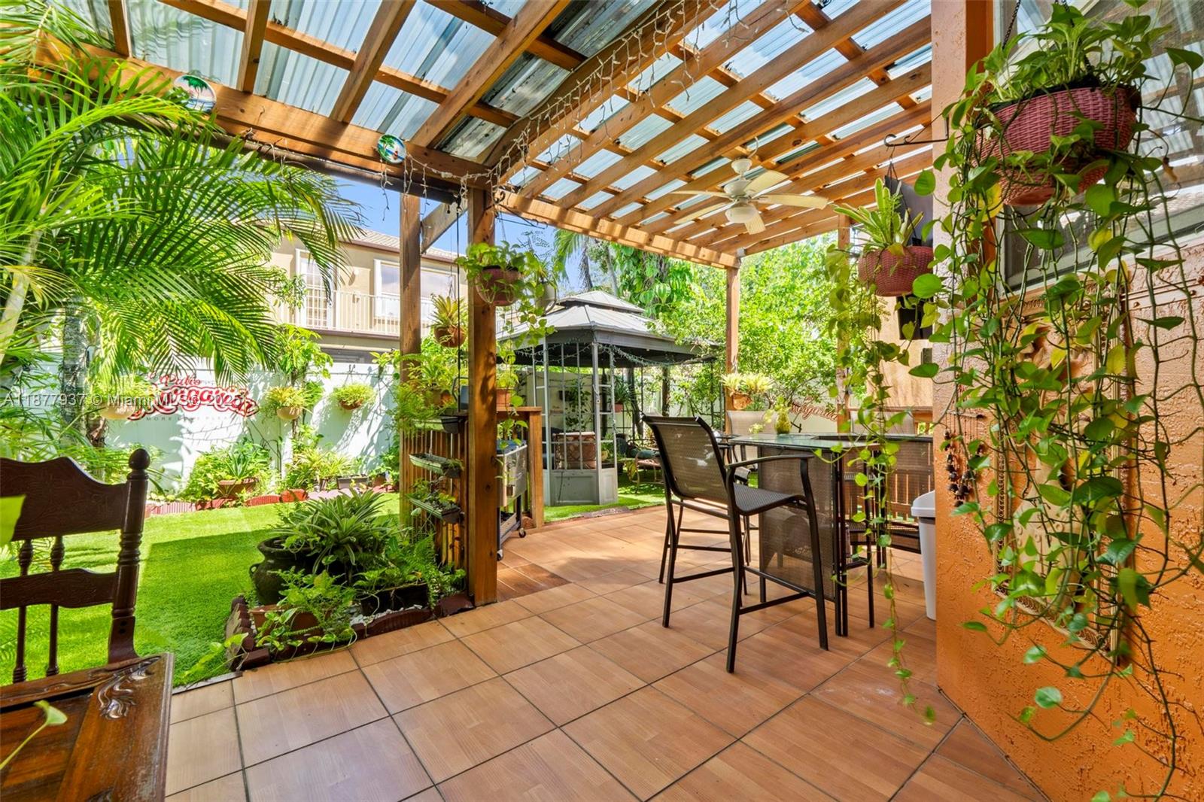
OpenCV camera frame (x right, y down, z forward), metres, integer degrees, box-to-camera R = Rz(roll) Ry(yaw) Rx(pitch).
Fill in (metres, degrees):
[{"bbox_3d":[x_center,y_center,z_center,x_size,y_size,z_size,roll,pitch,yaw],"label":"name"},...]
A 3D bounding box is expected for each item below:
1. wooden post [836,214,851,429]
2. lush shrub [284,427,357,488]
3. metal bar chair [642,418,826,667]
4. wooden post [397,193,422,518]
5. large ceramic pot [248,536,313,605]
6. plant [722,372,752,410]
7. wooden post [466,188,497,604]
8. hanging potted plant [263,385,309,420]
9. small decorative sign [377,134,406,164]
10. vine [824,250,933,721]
[{"bbox_3d":[1.866,-0.079,3.883,0.090,2.640,0.090,1,-1,-38],"label":"wooden post"},{"bbox_3d":[-3.959,0.787,7.000,0.800,0.900,0.650,1,-1,-38],"label":"lush shrub"},{"bbox_3d":[0.677,0.693,2.721,0.766,1.188,0.620,0,-1,-26],"label":"metal bar chair"},{"bbox_3d":[-1.741,-0.299,4.560,0.140,3.214,0.140,1,-1,-38],"label":"wooden post"},{"bbox_3d":[-1.843,1.008,2.938,0.410,0.360,0.390,0,-1,-32],"label":"large ceramic pot"},{"bbox_3d":[1.207,-0.084,4.470,0.240,0.330,0.220,1,-1,-38],"label":"plant"},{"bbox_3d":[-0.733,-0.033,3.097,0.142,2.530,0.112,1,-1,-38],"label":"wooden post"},{"bbox_3d":[-4.317,0.026,6.850,0.550,0.490,0.500,1,-1,-38],"label":"hanging potted plant"},{"bbox_3d":[-1.206,-1.437,2.870,0.165,0.170,0.020,1,-1,-38],"label":"small decorative sign"},{"bbox_3d":[1.102,0.281,1.994,0.380,1.780,0.300,1,-1,-38],"label":"vine"}]

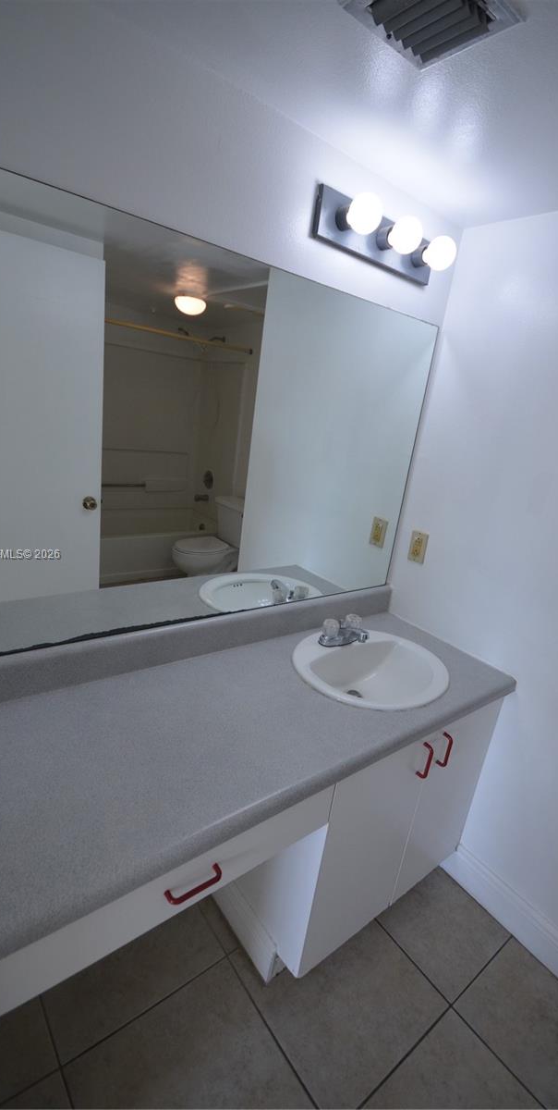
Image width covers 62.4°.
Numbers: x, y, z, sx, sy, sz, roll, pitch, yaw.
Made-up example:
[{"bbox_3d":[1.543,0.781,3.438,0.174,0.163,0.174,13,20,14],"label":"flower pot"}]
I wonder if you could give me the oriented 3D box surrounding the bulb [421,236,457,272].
[{"bbox_3d":[0.454,-0.855,1.307,0.081,0.081,0.090,-6,21,-37],"label":"bulb"}]

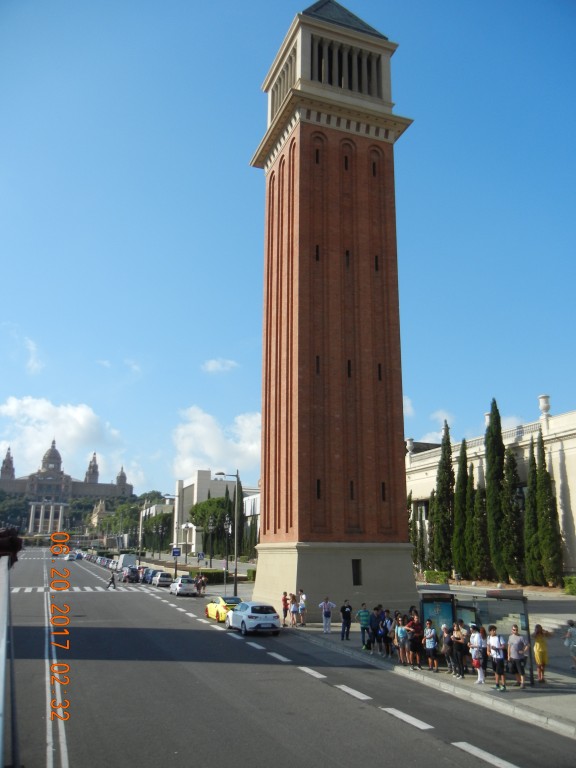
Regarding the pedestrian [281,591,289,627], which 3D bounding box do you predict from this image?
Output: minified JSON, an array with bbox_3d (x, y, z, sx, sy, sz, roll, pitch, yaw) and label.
[{"bbox_3d":[-0.110,11.713,34.604,0.420,1.720,0.500,-1,-14,5],"label":"pedestrian"}]

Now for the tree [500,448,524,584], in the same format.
[{"bbox_3d":[19.936,11.740,59.401,2.100,11.800,2.100,-4,-14,18],"label":"tree"}]

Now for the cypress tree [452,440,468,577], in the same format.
[{"bbox_3d":[18.253,13.107,70.462,1.495,14.630,1.495,5,-15,-19],"label":"cypress tree"}]

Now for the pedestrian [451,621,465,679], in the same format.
[{"bbox_3d":[5.486,8.659,21.668,0.450,1.660,0.380,-12,-19,40],"label":"pedestrian"}]

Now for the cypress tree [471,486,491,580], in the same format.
[{"bbox_3d":[19.431,14.976,66.869,1.727,9.297,1.727,5,-15,-19],"label":"cypress tree"}]

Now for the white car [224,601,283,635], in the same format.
[{"bbox_3d":[-1.779,11.798,33.826,1.810,1.460,4.250,5,-14,-19],"label":"white car"}]

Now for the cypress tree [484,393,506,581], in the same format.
[{"bbox_3d":[20.411,10.093,64.789,1.738,17.844,1.738,5,-15,-19],"label":"cypress tree"}]

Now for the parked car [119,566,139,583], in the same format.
[{"bbox_3d":[-18.360,22.121,77.339,1.800,1.650,4.400,5,-14,-19],"label":"parked car"}]

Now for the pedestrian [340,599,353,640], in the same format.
[{"bbox_3d":[2.631,10.677,30.080,0.520,1.744,0.320,4,-15,-13],"label":"pedestrian"}]

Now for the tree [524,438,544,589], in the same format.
[{"bbox_3d":[22.309,11.629,61.683,1.900,13.500,1.900,5,-15,-19],"label":"tree"}]

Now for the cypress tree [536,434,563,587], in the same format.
[{"bbox_3d":[22.803,10.733,58.766,2.056,13.732,2.056,5,-15,-19],"label":"cypress tree"}]

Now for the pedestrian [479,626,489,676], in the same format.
[{"bbox_3d":[6.556,8.999,22.326,0.340,1.537,0.460,10,-18,-33],"label":"pedestrian"}]

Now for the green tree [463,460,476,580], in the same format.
[{"bbox_3d":[18.187,13.555,66.353,1.500,11.400,1.500,-3,-14,15],"label":"green tree"}]

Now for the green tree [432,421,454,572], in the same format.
[{"bbox_3d":[17.244,12.897,76.034,2.500,17.890,2.500,5,-15,-19],"label":"green tree"}]

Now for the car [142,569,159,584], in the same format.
[{"bbox_3d":[-15.002,21.651,74.937,1.740,1.500,4.200,5,-14,-19],"label":"car"}]

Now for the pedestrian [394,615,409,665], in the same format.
[{"bbox_3d":[4.036,9.105,23.593,0.500,1.630,0.340,-4,-15,19],"label":"pedestrian"}]

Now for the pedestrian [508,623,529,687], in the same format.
[{"bbox_3d":[6.895,8.228,20.117,0.580,1.800,0.360,-7,-16,25],"label":"pedestrian"}]

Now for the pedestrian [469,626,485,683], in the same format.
[{"bbox_3d":[5.658,8.106,20.001,0.400,1.690,0.480,7,-15,-24],"label":"pedestrian"}]

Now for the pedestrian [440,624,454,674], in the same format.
[{"bbox_3d":[5.337,8.920,22.378,0.500,1.589,0.380,-12,-19,39],"label":"pedestrian"}]

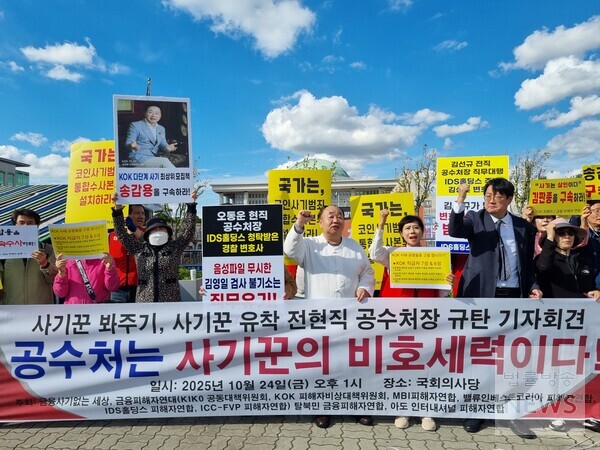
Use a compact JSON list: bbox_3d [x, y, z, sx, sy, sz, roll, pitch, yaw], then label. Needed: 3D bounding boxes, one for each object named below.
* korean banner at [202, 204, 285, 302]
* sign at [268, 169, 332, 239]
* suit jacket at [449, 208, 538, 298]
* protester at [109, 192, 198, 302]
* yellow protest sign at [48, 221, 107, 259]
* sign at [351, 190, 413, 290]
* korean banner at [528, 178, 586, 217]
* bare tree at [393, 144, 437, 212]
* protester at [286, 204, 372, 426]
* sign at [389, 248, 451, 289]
[{"bbox_3d":[-0.424,0.302,3.400,0.600,0.880,0.020,0,-5,0],"label":"korean banner"},{"bbox_3d":[0.003,-0.064,4.150,0.585,0.880,0.020,0,-3,0],"label":"sign"},{"bbox_3d":[1.417,0.253,3.300,0.660,0.750,0.380,0,0,9],"label":"suit jacket"},{"bbox_3d":[-1.160,0.640,3.580,0.690,1.810,0.480,0,0,-6],"label":"protester"},{"bbox_3d":[-1.663,0.113,3.400,0.430,0.300,0.020,-4,2,5],"label":"yellow protest sign"},{"bbox_3d":[0.778,0.161,4.150,0.595,0.880,0.020,-4,-2,0],"label":"sign"},{"bbox_3d":[2.002,-0.214,3.500,0.430,0.290,0.020,-2,-7,9],"label":"korean banner"},{"bbox_3d":[3.050,-0.300,12.000,1.300,3.700,1.300,0,0,0],"label":"bare tree"},{"bbox_3d":[0.228,0.700,3.500,0.700,1.700,0.450,0,0,5],"label":"protester"},{"bbox_3d":[0.859,0.310,3.200,0.430,0.300,0.020,-1,-9,3],"label":"sign"}]

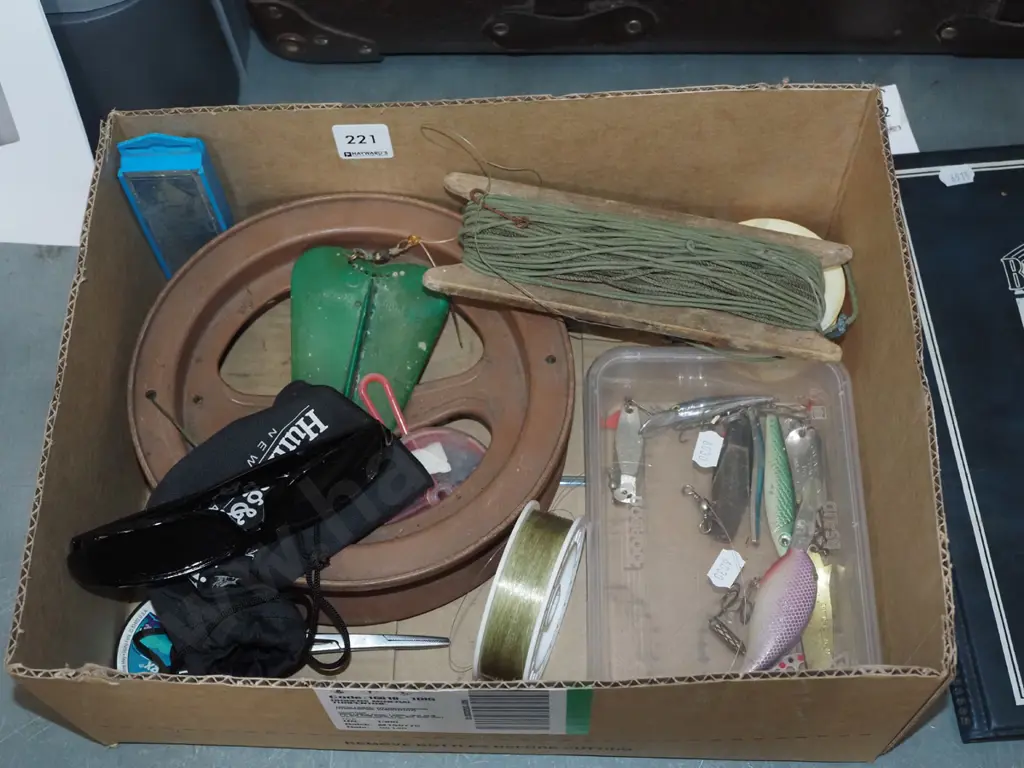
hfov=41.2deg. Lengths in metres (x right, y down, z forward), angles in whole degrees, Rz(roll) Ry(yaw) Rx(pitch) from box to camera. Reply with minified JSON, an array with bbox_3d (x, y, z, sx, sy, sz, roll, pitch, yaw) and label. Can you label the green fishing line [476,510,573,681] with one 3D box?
[{"bbox_3d":[0.010,0.085,0.572,0.021,0.079,0.079,18,65,10],"label":"green fishing line"}]

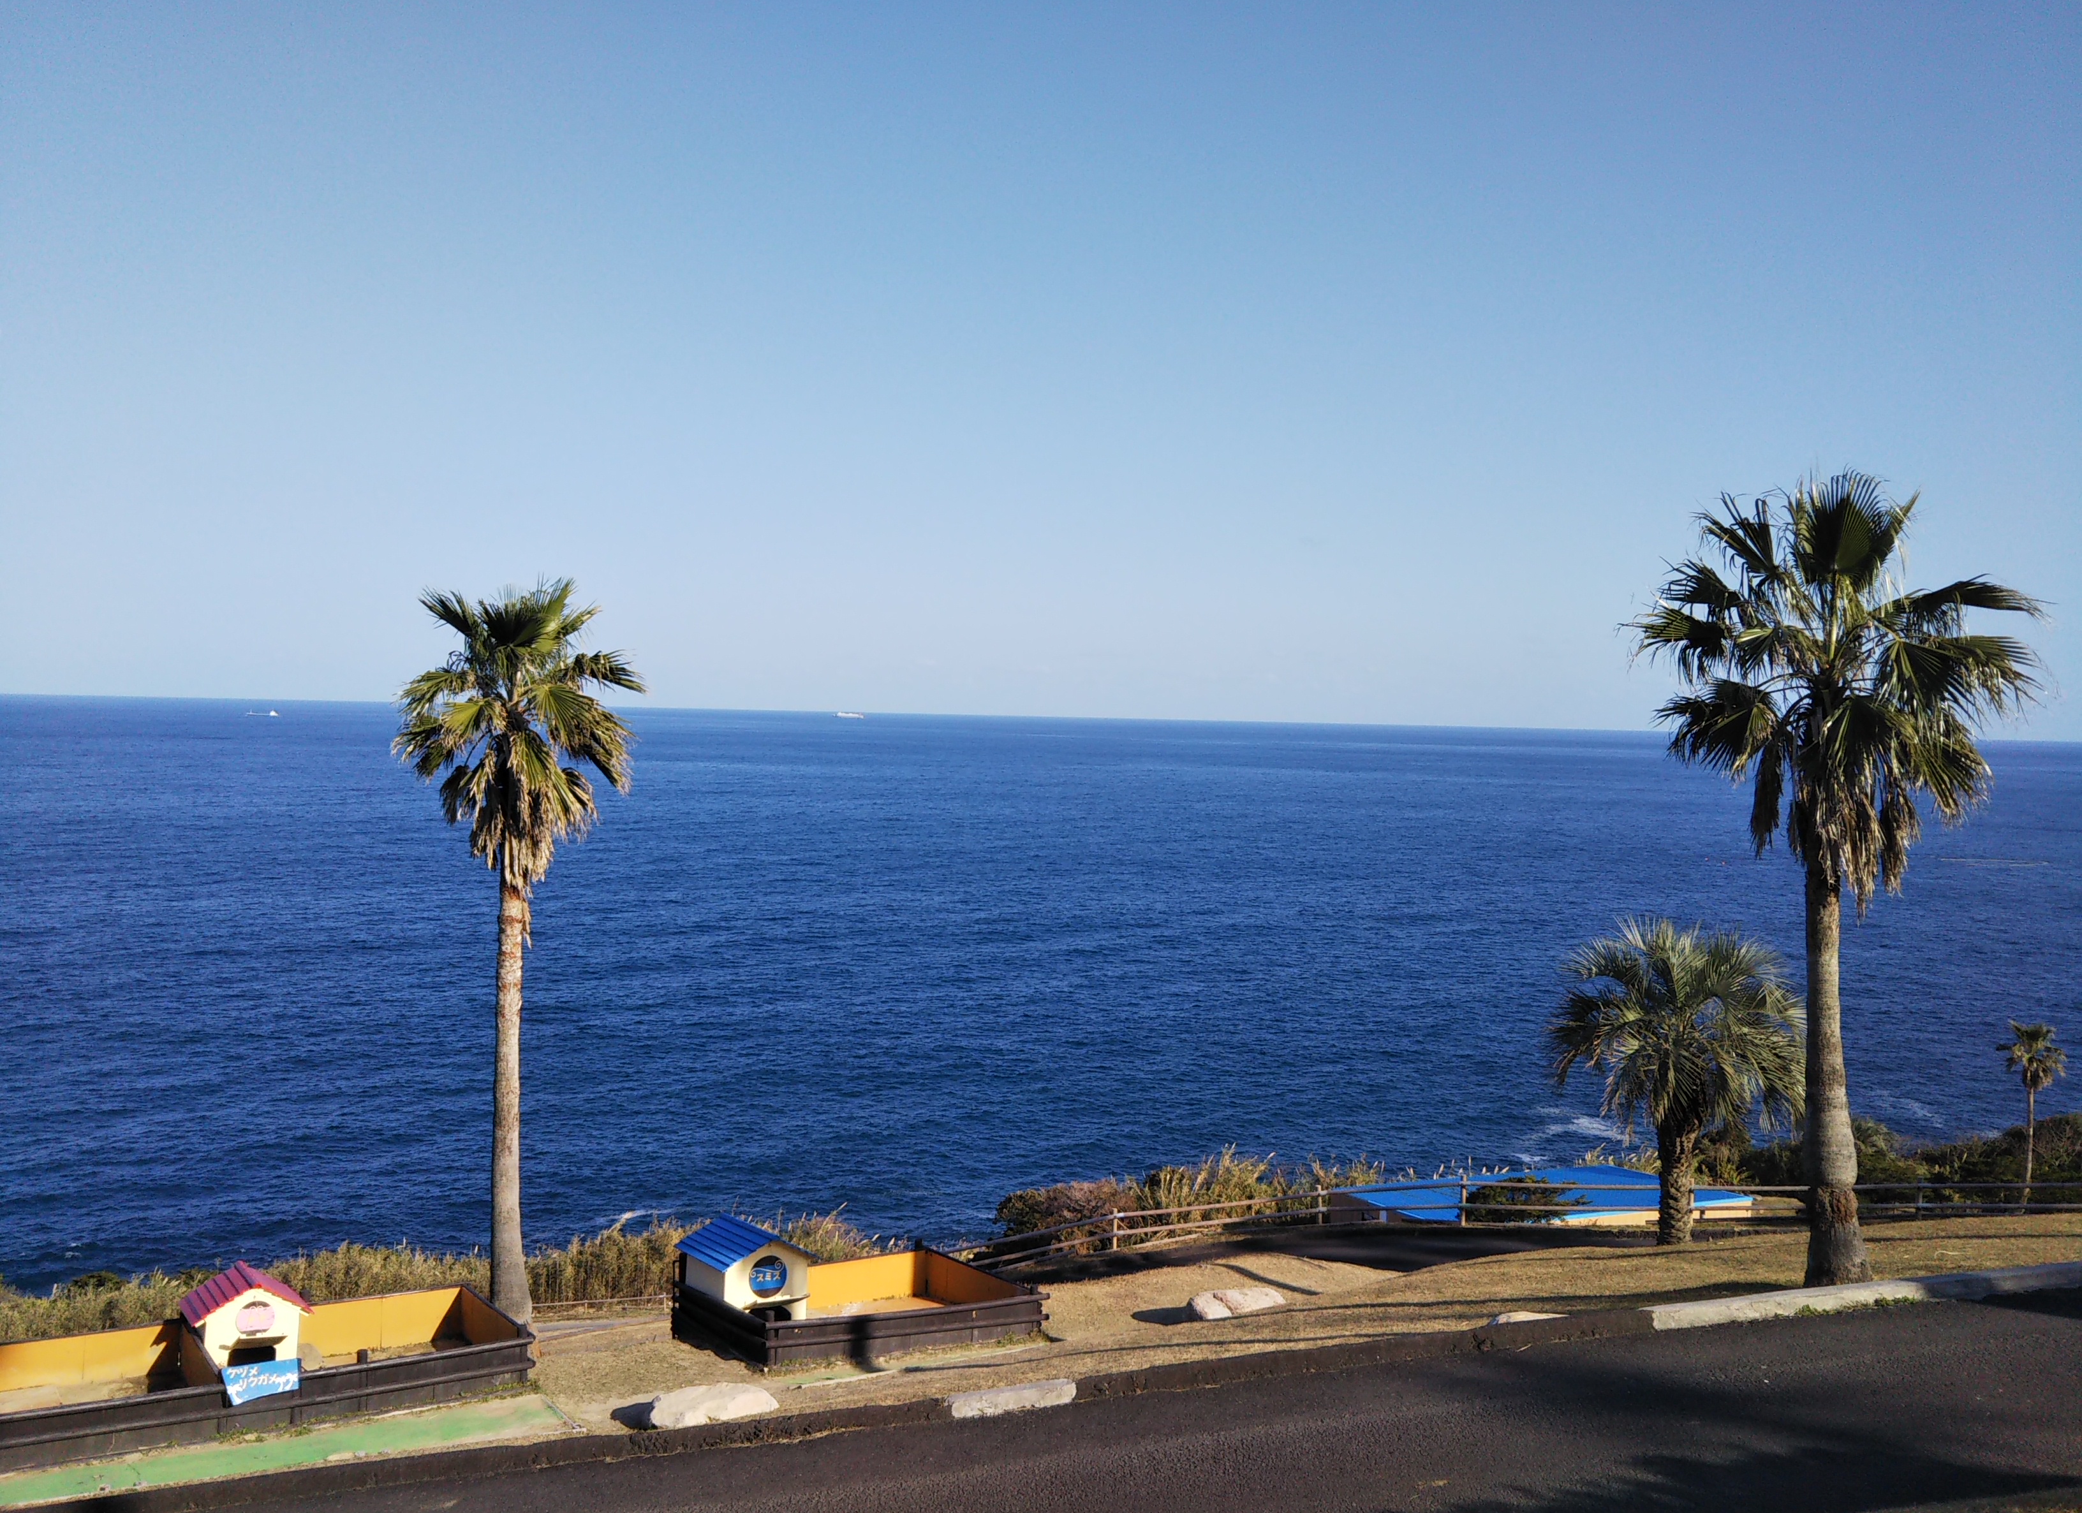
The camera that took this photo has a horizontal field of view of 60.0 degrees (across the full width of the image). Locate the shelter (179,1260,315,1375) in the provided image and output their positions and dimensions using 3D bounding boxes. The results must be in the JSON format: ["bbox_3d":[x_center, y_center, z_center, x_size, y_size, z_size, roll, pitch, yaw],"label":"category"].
[{"bbox_3d":[-8.405,6.013,19.130,1.150,1.120,1.000,0,2,-31],"label":"shelter"}]

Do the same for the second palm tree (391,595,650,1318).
[{"bbox_3d":[-6.097,2.293,21.068,2.855,8.688,2.855,1,2,0],"label":"second palm tree"}]

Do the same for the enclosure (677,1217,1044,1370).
[{"bbox_3d":[-2.168,6.158,21.471,3.450,1.150,2.300,0,2,-32],"label":"enclosure"}]

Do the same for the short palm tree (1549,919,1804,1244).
[{"bbox_3d":[9.211,4.706,26.134,3.587,4.734,3.587,1,2,0],"label":"short palm tree"}]

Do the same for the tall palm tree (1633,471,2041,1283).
[{"bbox_3d":[9.630,1.487,21.847,4.695,9.844,4.695,1,2,0],"label":"tall palm tree"}]

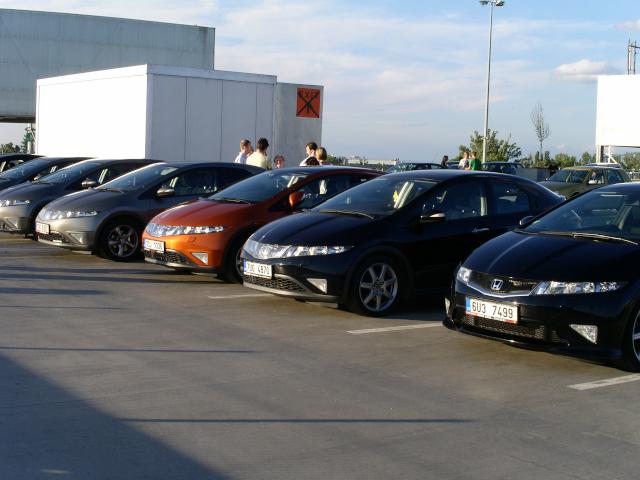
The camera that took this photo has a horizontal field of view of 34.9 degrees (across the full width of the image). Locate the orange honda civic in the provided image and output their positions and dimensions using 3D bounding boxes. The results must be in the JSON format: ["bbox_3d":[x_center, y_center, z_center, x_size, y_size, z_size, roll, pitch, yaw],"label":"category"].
[{"bbox_3d":[-0.357,-0.276,13.655,4.250,1.460,1.790,-2,6,-38],"label":"orange honda civic"}]

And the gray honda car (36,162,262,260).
[{"bbox_3d":[-2.233,-0.506,15.649,4.250,1.450,1.790,-2,6,-36],"label":"gray honda car"}]

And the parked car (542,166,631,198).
[{"bbox_3d":[9.009,-1.768,35.077,4.400,1.550,1.780,-2,6,-39],"label":"parked car"}]

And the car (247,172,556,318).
[{"bbox_3d":[1.076,-0.055,11.319,4.250,1.460,1.790,-2,5,-36],"label":"car"}]

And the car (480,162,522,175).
[{"bbox_3d":[7.771,-2.754,46.507,4.200,1.540,1.750,-2,6,-39],"label":"car"}]

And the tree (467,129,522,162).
[{"bbox_3d":[11.880,-5.581,70.159,4.200,4.202,4.200,-2,5,-37],"label":"tree"}]

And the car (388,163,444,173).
[{"bbox_3d":[4.134,-2.847,45.019,4.500,1.450,1.760,-2,6,-40],"label":"car"}]

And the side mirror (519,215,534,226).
[{"bbox_3d":[1.915,-0.174,9.316,0.140,0.150,0.220,-2,6,-38],"label":"side mirror"}]

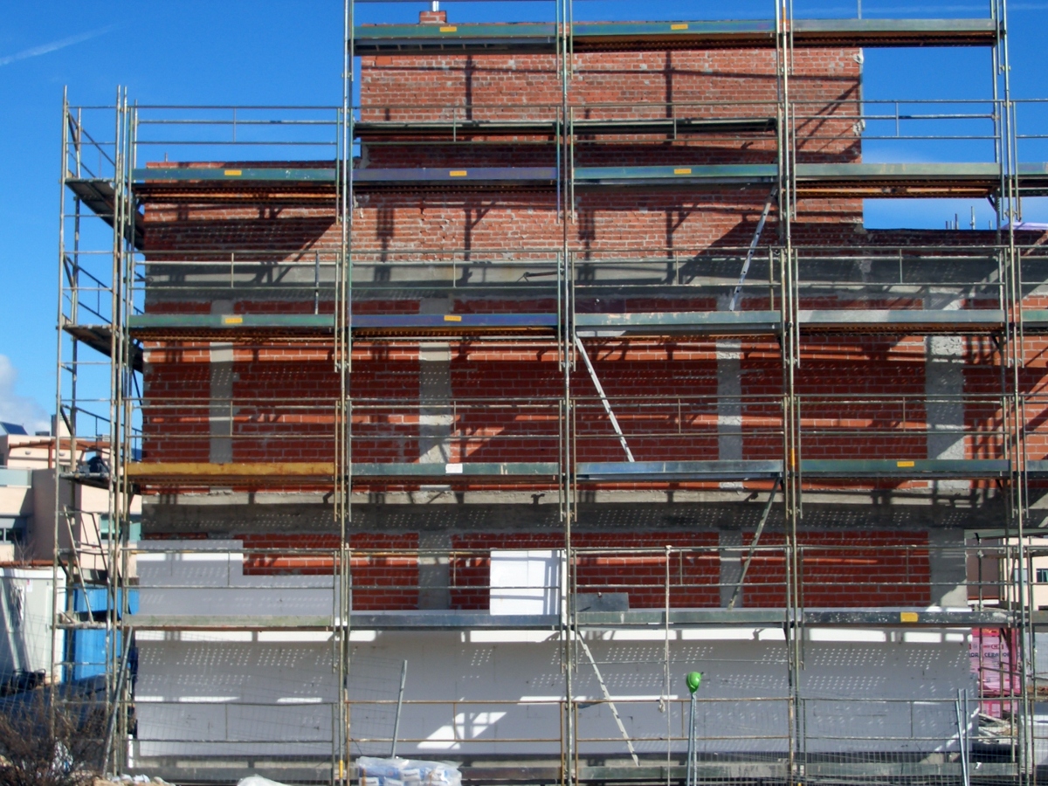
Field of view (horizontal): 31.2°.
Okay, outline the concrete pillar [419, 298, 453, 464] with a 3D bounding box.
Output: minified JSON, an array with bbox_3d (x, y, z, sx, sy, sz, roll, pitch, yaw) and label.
[{"bbox_3d":[-1.237,-0.031,26.531,0.454,2.610,0.380,0,-5,0],"label":"concrete pillar"}]

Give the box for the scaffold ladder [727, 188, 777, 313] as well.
[{"bbox_3d":[3.092,-1.895,25.637,0.070,1.947,0.380,20,-5,2],"label":"scaffold ladder"}]

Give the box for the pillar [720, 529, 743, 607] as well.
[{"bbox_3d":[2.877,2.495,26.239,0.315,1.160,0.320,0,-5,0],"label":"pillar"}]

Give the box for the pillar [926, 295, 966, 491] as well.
[{"bbox_3d":[5.910,0.021,26.519,0.550,2.752,0.450,0,-5,0],"label":"pillar"}]

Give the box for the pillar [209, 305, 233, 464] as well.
[{"bbox_3d":[-4.236,-0.009,26.517,0.319,2.562,0.320,0,-5,0],"label":"pillar"}]

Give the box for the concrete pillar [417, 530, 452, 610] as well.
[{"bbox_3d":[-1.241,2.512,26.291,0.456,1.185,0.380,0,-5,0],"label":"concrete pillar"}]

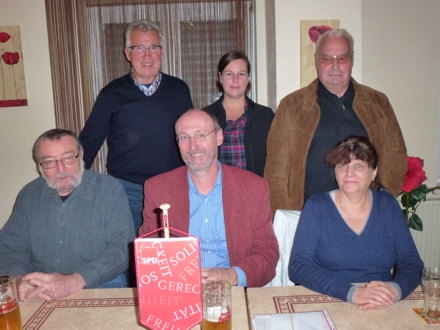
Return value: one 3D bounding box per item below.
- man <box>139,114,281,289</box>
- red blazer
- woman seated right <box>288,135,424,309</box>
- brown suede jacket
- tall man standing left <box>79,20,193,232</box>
[{"bbox_3d":[-0.055,0.460,1.380,0.580,1.320,0.740,-2,9,0],"label":"man"},{"bbox_3d":[-0.050,0.300,1.465,0.550,0.610,0.420,-2,9,0],"label":"red blazer"},{"bbox_3d":[0.470,0.520,1.360,0.520,1.230,0.700,0,9,10],"label":"woman seated right"},{"bbox_3d":[0.563,-0.040,1.860,0.670,0.720,0.350,0,9,10],"label":"brown suede jacket"},{"bbox_3d":[-0.385,0.190,1.930,0.580,1.760,0.360,-3,9,-9],"label":"tall man standing left"}]

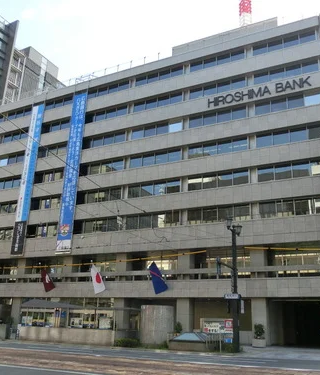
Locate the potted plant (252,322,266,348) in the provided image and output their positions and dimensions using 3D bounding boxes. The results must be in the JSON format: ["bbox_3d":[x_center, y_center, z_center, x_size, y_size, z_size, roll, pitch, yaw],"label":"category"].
[{"bbox_3d":[7.695,11.378,32.387,1.045,1.718,1.045,-8,-21,27],"label":"potted plant"}]

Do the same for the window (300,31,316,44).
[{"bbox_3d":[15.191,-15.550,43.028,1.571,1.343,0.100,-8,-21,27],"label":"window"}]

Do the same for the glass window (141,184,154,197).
[{"bbox_3d":[-1.394,0.409,48.159,1.620,1.668,0.100,-8,-21,27],"label":"glass window"}]

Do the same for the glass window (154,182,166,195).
[{"bbox_3d":[0.093,0.058,46.061,1.571,1.546,0.100,-8,-21,27],"label":"glass window"}]

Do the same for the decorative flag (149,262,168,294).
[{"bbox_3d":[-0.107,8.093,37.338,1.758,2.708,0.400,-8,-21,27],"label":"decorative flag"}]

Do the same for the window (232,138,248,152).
[{"bbox_3d":[7.540,-3.997,39.316,1.454,1.425,0.150,-8,-21,27],"label":"window"}]

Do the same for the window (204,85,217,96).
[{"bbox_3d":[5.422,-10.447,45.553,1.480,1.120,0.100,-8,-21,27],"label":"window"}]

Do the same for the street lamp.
[{"bbox_3d":[4.817,6.155,27.344,0.950,8.600,0.800,-8,-21,27],"label":"street lamp"}]

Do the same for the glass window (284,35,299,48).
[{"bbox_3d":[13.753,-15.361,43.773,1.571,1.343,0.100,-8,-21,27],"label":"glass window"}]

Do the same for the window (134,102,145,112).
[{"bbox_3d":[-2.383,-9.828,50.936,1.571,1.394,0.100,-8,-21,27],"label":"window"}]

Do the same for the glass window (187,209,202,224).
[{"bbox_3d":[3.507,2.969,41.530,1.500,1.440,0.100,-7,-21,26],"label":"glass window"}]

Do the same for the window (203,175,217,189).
[{"bbox_3d":[5.003,-0.568,42.136,1.542,1.549,0.150,-7,-21,27],"label":"window"}]

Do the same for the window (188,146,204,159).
[{"bbox_3d":[3.738,-3.687,43.991,1.539,1.551,0.150,-7,-21,27],"label":"window"}]

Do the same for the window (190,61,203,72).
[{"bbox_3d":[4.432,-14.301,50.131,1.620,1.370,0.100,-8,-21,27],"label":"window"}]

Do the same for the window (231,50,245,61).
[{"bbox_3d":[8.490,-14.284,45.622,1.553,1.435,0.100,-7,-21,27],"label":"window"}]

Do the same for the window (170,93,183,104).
[{"bbox_3d":[1.786,-9.969,47.394,1.541,1.443,0.150,-7,-21,27],"label":"window"}]

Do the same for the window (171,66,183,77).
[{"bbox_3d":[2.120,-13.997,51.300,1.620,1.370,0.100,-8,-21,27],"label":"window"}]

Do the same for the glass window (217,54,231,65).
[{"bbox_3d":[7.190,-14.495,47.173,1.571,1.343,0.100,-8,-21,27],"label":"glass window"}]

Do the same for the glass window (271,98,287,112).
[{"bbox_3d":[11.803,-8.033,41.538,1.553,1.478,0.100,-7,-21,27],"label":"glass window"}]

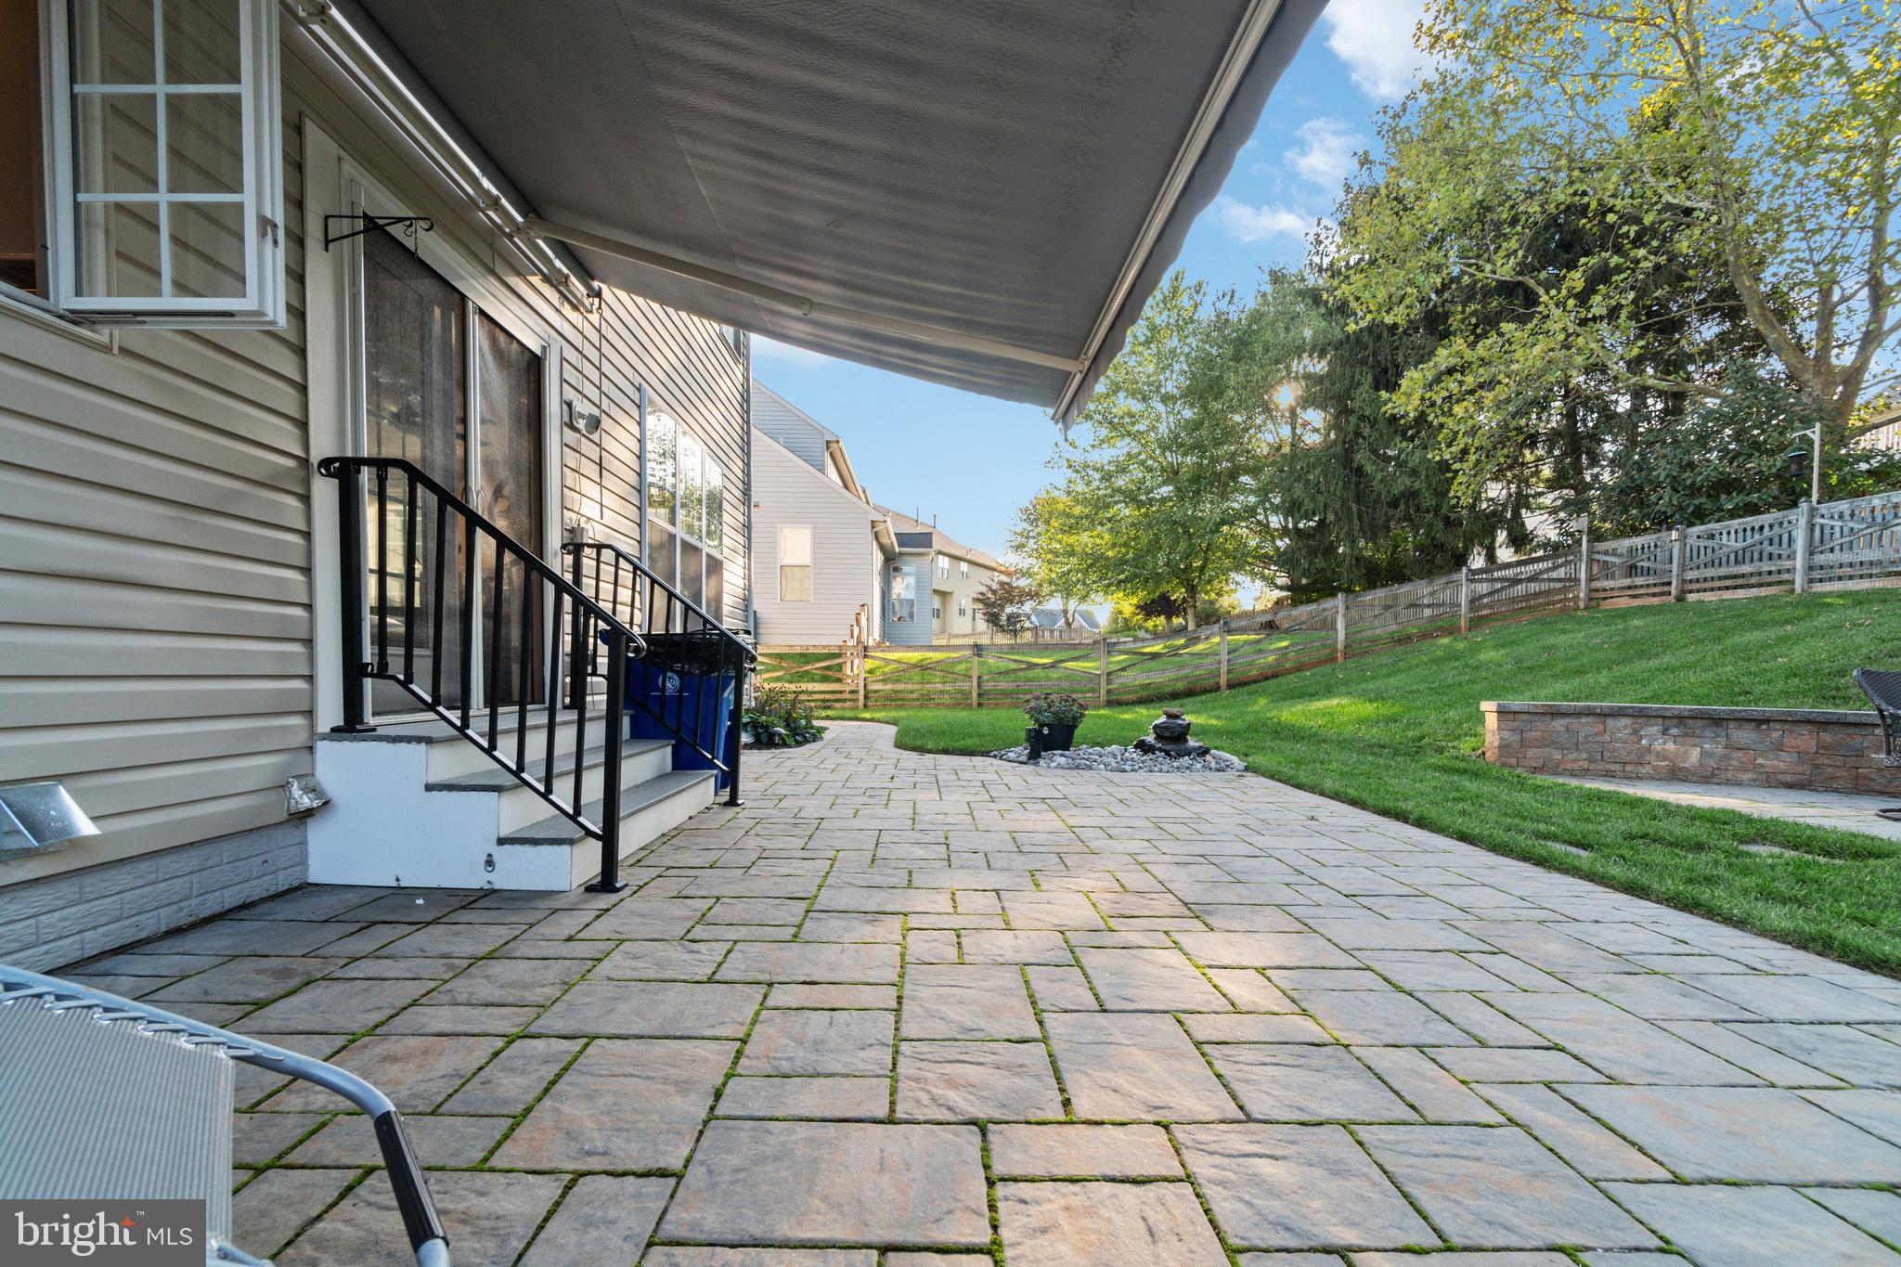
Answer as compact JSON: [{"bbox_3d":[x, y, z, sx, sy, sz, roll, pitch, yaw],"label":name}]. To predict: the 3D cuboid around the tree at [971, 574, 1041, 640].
[{"bbox_3d":[2.672,-1.247,38.000,3.400,3.200,3.200,0,-3,-2],"label":"tree"}]

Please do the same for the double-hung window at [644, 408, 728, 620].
[{"bbox_3d":[-2.377,-0.827,7.312,0.100,1.930,2.390,0,-3,-2],"label":"double-hung window"}]

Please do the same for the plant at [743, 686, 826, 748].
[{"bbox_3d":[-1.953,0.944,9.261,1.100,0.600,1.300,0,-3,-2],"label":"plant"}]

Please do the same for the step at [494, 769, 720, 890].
[{"bbox_3d":[-1.466,0.848,3.706,0.285,0.186,1.932,0,-3,-2],"label":"step"}]

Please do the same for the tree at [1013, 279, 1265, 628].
[{"bbox_3d":[6.266,-5.925,26.000,8.000,11.600,7.600,0,-3,-2],"label":"tree"}]

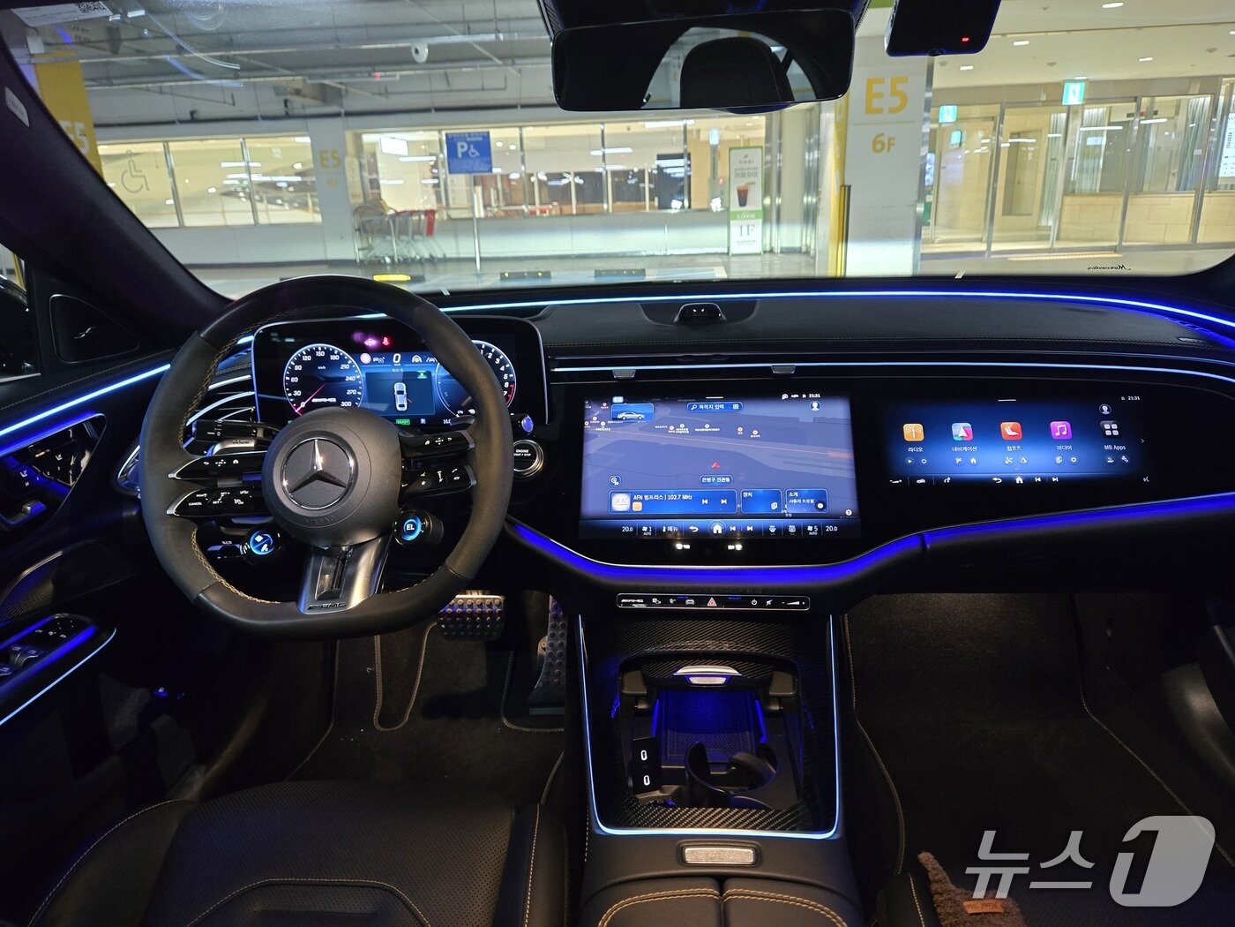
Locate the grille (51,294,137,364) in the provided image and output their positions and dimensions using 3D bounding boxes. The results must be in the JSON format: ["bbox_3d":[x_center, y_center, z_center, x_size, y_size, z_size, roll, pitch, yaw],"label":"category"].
[{"bbox_3d":[-0.586,-0.150,0.920,0.020,0.072,0.108,6,17,24],"label":"grille"}]

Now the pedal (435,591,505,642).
[{"bbox_3d":[-0.244,0.255,1.360,0.112,0.078,0.035,0,-12,5],"label":"pedal"}]

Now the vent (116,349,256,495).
[{"bbox_3d":[-0.492,-0.046,0.940,0.140,0.145,0.050,-8,5,-22],"label":"vent"}]

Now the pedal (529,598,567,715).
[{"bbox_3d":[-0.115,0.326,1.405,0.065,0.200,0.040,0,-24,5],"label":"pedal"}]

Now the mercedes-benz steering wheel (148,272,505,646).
[{"bbox_3d":[-0.281,-0.009,0.815,0.370,0.353,0.100,0,-9,5],"label":"mercedes-benz steering wheel"}]

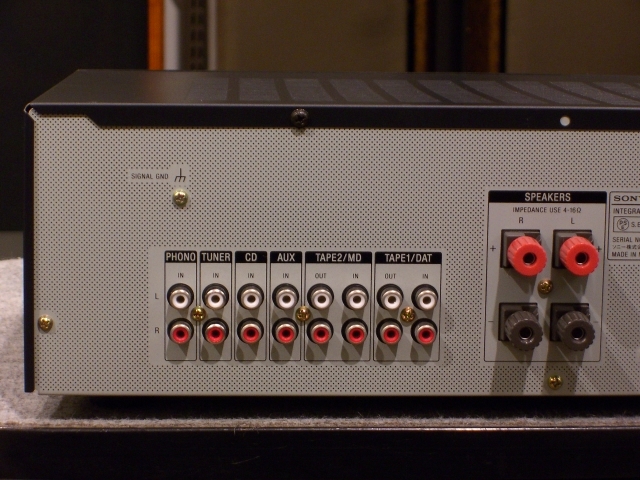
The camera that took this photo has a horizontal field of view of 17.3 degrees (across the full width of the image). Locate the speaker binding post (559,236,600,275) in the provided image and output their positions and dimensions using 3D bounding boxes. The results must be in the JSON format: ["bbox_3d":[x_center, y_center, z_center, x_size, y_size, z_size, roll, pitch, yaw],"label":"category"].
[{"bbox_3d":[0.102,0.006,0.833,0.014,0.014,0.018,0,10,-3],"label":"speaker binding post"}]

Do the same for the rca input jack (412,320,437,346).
[{"bbox_3d":[0.042,0.038,0.845,0.011,0.011,0.008,0,10,-3],"label":"rca input jack"}]

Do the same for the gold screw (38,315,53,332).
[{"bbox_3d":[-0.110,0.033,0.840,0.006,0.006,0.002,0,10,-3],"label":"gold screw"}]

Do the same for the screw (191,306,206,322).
[{"bbox_3d":[-0.049,0.030,0.845,0.006,0.006,0.003,0,10,-2],"label":"screw"}]

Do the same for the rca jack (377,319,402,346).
[{"bbox_3d":[0.028,0.038,0.844,0.011,0.011,0.008,0,10,-3],"label":"rca jack"}]

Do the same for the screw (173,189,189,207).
[{"bbox_3d":[-0.055,-0.017,0.836,0.006,0.006,0.003,0,10,-2],"label":"screw"}]

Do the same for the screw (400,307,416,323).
[{"bbox_3d":[0.036,0.030,0.847,0.006,0.006,0.002,0,9,-3],"label":"screw"}]

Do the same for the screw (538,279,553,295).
[{"bbox_3d":[0.091,0.019,0.848,0.006,0.006,0.003,0,10,-2],"label":"screw"}]

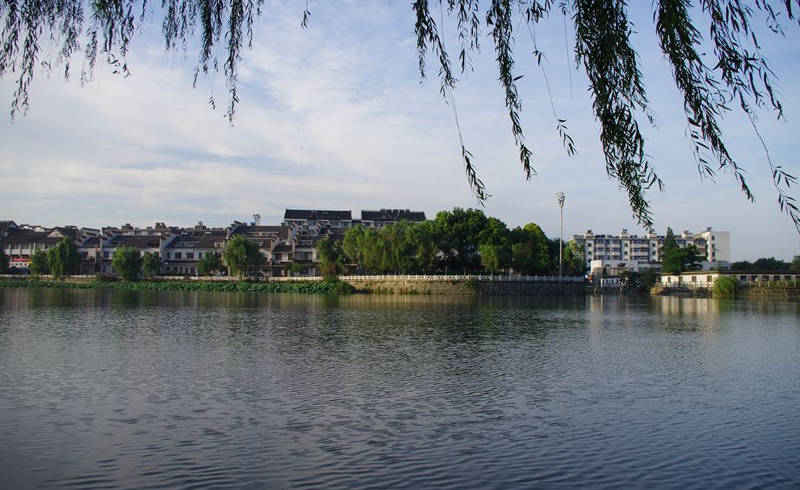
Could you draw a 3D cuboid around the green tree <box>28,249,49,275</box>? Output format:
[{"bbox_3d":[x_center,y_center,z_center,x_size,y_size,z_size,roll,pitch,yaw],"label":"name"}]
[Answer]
[{"bbox_3d":[-89.350,4.450,148.000,4.940,7.170,4.790,0,-3,0],"label":"green tree"}]

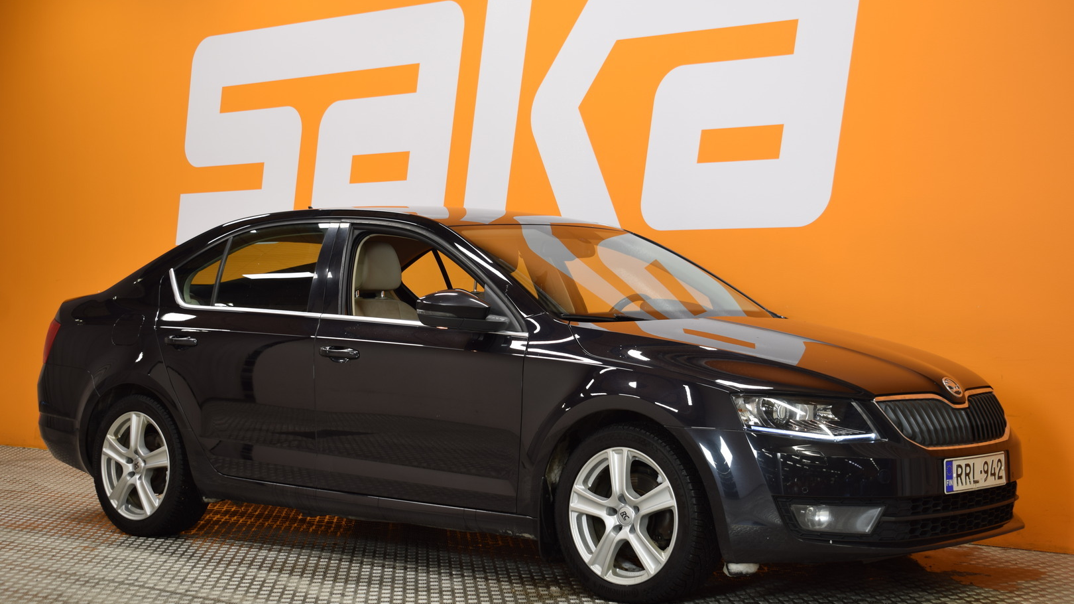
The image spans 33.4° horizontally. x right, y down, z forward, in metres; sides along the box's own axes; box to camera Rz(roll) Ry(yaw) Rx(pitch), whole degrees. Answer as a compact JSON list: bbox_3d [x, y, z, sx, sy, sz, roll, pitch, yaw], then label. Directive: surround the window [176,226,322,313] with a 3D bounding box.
[{"bbox_3d":[-1.213,-0.154,7.533,0.950,0.400,0.060,0,-27,43],"label":"window"}]

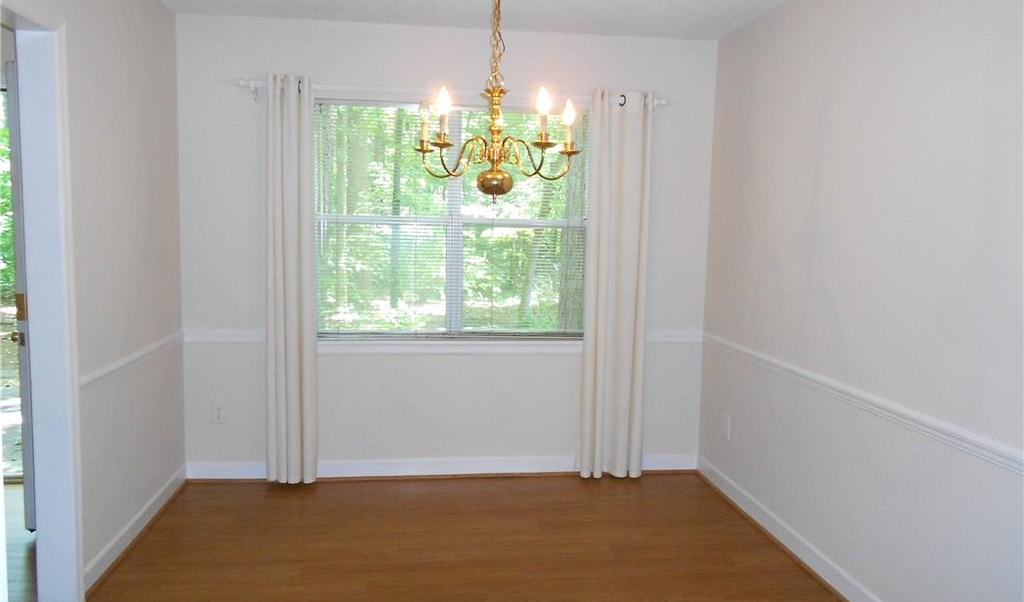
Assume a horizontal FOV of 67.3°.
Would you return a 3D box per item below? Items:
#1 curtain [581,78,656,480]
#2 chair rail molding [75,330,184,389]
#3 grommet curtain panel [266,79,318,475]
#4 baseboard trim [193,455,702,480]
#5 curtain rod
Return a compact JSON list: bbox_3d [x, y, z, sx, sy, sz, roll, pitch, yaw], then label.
[{"bbox_3d":[0.573,-0.070,4.235,0.373,2.127,0.100,0,5,-7],"label":"curtain"},{"bbox_3d":[-1.644,0.249,3.424,0.021,0.059,1.275,0,5,-7],"label":"chair rail molding"},{"bbox_3d":[-1.148,-0.085,4.018,0.261,2.127,0.100,0,5,-7],"label":"grommet curtain panel"},{"bbox_3d":[-0.329,0.926,4.292,2.859,0.094,0.016,0,5,-7],"label":"baseboard trim"},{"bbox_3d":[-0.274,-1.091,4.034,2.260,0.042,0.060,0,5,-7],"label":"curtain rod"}]

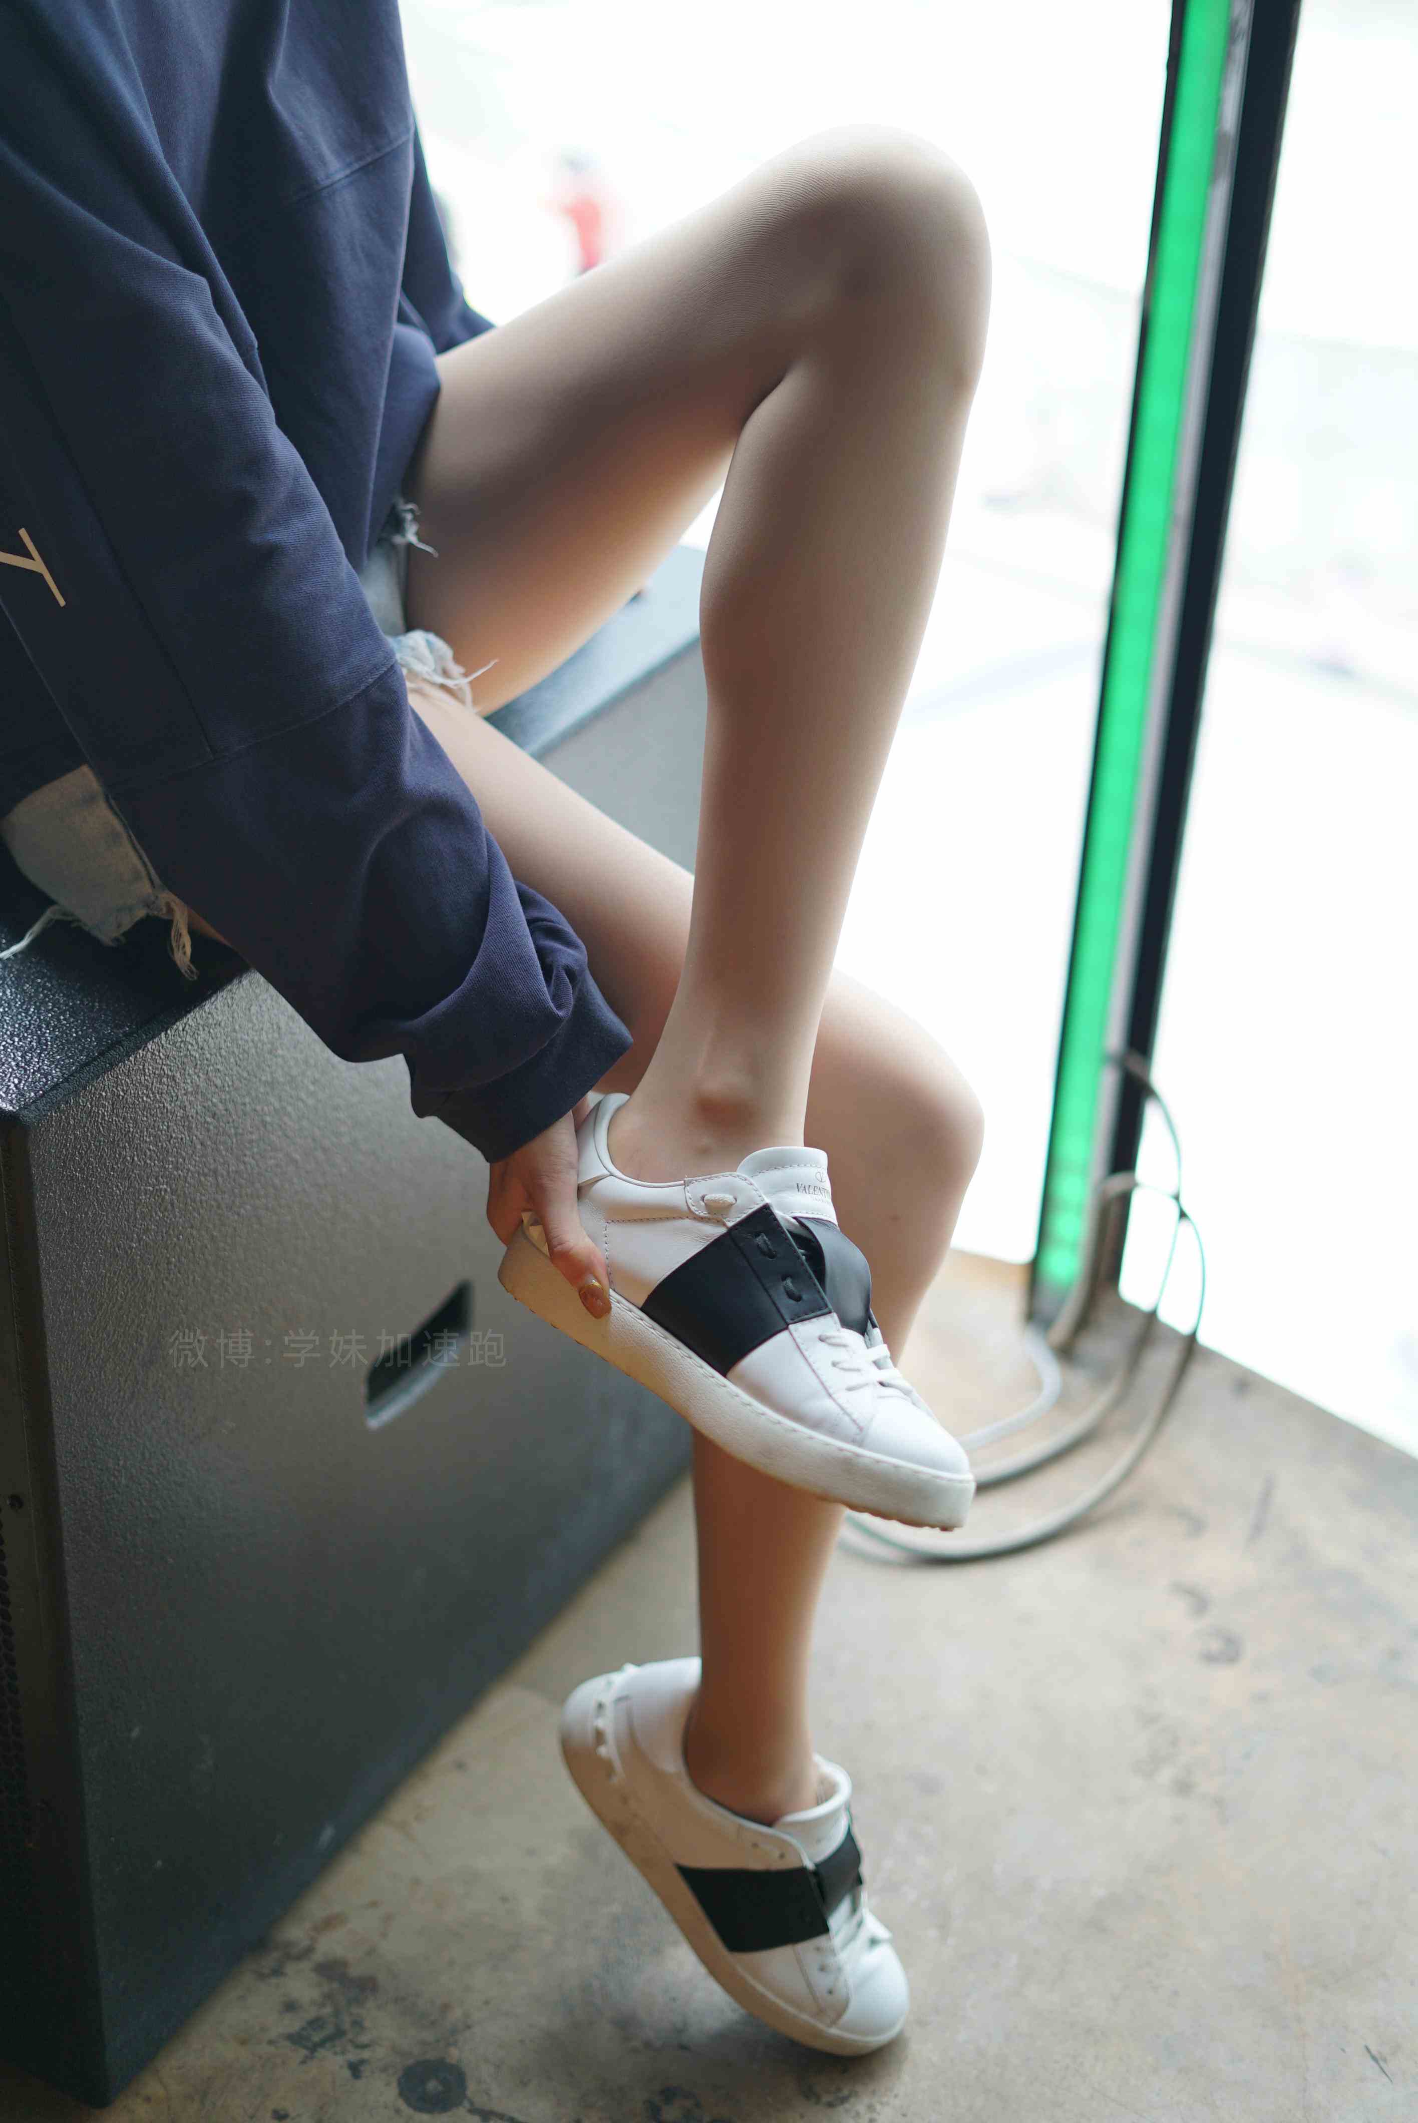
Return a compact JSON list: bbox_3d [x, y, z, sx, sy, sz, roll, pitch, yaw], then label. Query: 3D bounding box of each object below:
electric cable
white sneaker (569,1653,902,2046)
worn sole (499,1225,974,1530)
[{"bbox_3d":[0.220,0.162,2.099,0.305,0.235,0.345,3,29,0],"label":"electric cable"},{"bbox_3d":[0.034,0.428,1.600,0.265,0.120,0.100,44,37,-11],"label":"white sneaker"},{"bbox_3d":[0.013,0.141,1.310,0.265,0.038,0.098,26,2,30],"label":"worn sole"}]

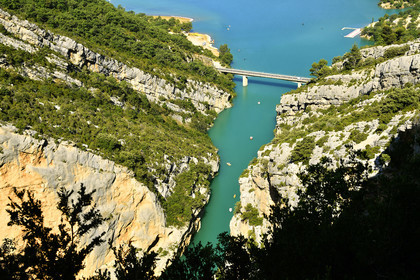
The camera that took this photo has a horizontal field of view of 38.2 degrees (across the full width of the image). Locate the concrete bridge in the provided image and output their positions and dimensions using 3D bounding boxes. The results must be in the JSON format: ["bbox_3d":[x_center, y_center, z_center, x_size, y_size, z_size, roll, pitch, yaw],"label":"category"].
[{"bbox_3d":[53.172,-58.923,601.672,102.000,12.500,9.800,10,23,25],"label":"concrete bridge"}]

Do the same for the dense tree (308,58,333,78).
[{"bbox_3d":[103.875,-67.213,570.232,21.900,17.300,19.900,0,20,0],"label":"dense tree"}]

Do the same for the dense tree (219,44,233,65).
[{"bbox_3d":[16.339,-89.074,639.434,14.300,21.900,13.000,0,20,0],"label":"dense tree"}]

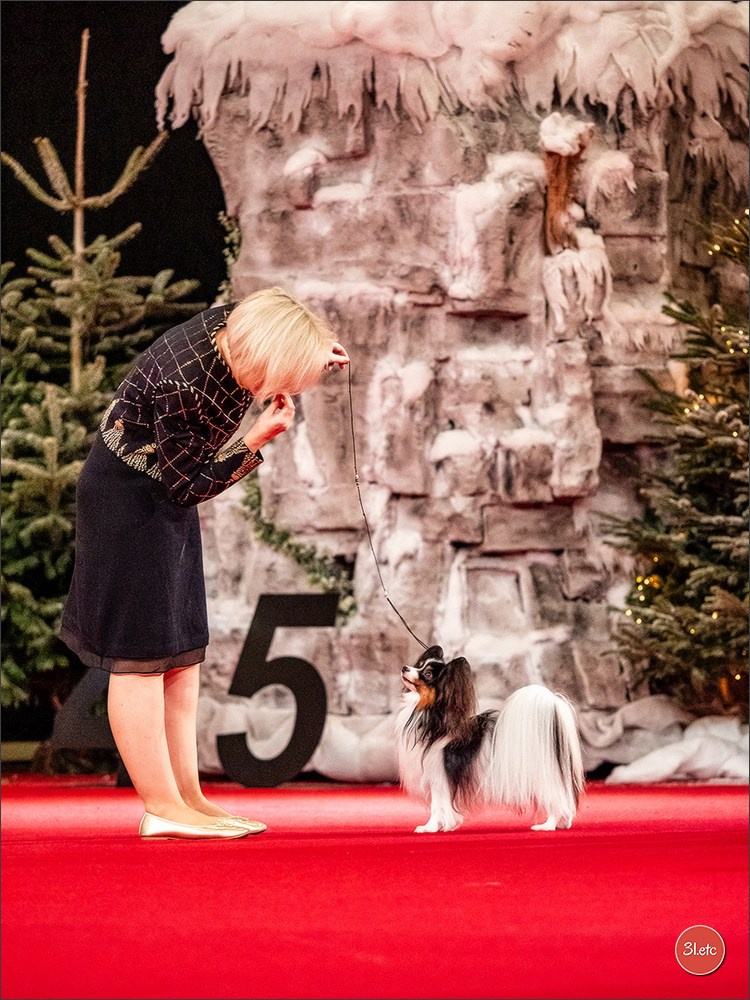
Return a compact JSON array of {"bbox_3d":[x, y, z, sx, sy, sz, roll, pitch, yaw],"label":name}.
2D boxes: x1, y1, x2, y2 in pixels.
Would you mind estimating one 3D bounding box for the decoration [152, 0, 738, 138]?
[{"bbox_3d":[0.267,-1.280,20.200,1.850,0.460,1.000,0,1,0],"label":"decoration"}]

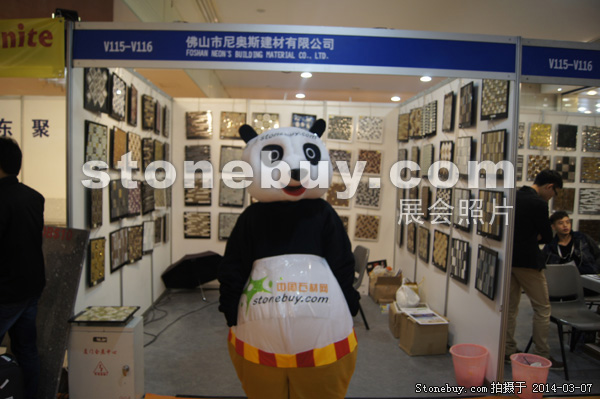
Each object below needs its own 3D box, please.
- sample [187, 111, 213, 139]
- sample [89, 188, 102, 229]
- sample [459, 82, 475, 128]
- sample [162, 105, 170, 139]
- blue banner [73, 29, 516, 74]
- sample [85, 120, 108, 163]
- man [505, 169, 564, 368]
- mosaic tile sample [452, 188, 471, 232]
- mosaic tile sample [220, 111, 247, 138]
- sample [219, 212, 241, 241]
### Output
[{"bbox_3d":[-1.325,-0.973,5.929,0.339,0.357,0.022,2,4,3],"label":"sample"},{"bbox_3d":[-1.470,0.036,3.230,0.028,0.332,0.335,1,3,-12],"label":"sample"},{"bbox_3d":[1.414,-0.790,3.781,0.025,0.355,0.335,1,3,2],"label":"sample"},{"bbox_3d":[-1.605,-0.922,5.384,0.025,0.355,0.335,1,3,-7],"label":"sample"},{"bbox_3d":[0.004,-0.979,2.992,2.940,0.192,0.030,1,3,-3],"label":"blue banner"},{"bbox_3d":[-1.480,-0.384,3.288,0.026,0.342,0.340,1,4,-3],"label":"sample"},{"bbox_3d":[1.956,0.557,3.730,0.550,1.650,0.470,1,3,-11],"label":"man"},{"bbox_3d":[1.401,0.084,3.877,0.030,0.345,0.335,1,3,-3],"label":"mosaic tile sample"},{"bbox_3d":[-0.858,-0.952,5.841,0.330,0.351,0.030,1,3,-3],"label":"mosaic tile sample"},{"bbox_3d":[-0.890,0.361,5.910,0.335,0.355,0.030,1,3,-3],"label":"sample"}]

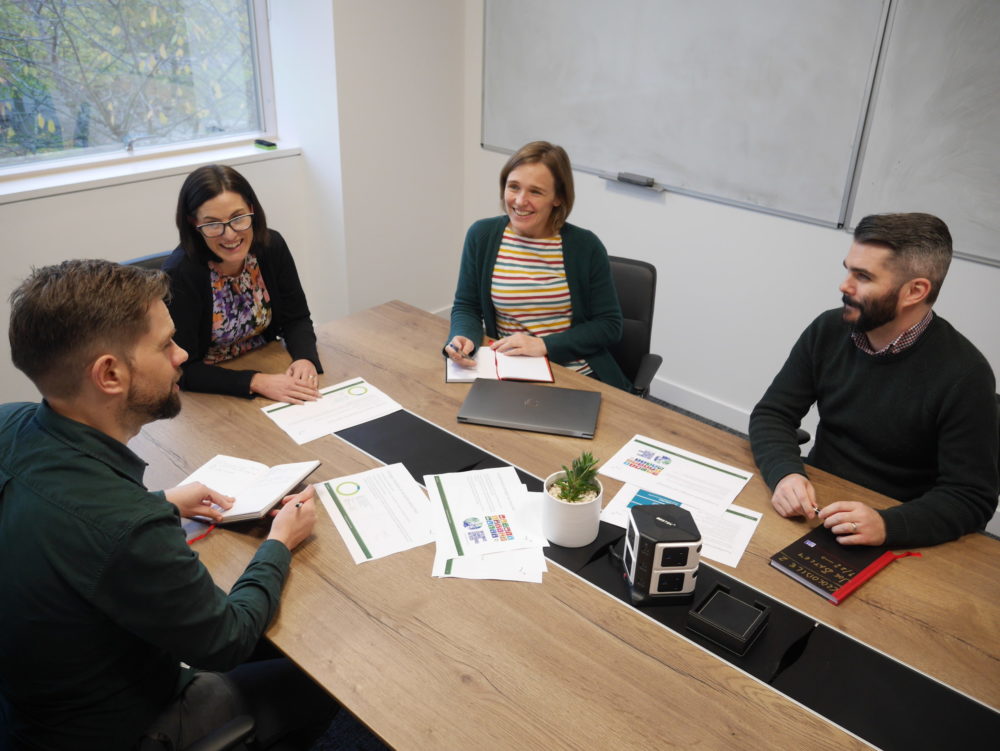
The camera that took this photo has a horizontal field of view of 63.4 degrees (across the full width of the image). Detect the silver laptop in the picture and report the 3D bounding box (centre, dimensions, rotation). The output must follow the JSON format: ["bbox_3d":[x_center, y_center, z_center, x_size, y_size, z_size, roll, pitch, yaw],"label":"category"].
[{"bbox_3d":[0.084,0.084,2.119,0.343,0.019,0.226,6,27,9],"label":"silver laptop"}]

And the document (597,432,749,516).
[{"bbox_3d":[0.408,0.226,1.879,0.297,0.003,0.210,18,31,29],"label":"document"}]

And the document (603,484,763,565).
[{"bbox_3d":[0.386,0.300,1.729,0.297,0.003,0.210,16,30,26],"label":"document"}]

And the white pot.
[{"bbox_3d":[0.148,0.273,1.650,0.117,0.108,0.117,2,27,-1],"label":"white pot"}]

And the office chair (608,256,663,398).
[{"bbox_3d":[0.178,0.100,2.690,0.630,0.950,0.640,12,28,19],"label":"office chair"}]

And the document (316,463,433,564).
[{"bbox_3d":[-0.250,0.283,1.718,0.210,0.003,0.297,-12,30,-25],"label":"document"}]

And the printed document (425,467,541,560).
[{"bbox_3d":[-0.034,0.284,1.730,0.210,0.003,0.297,-5,27,-13],"label":"printed document"}]

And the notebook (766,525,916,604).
[{"bbox_3d":[0.663,0.365,1.606,0.215,0.015,0.148,-18,33,-34],"label":"notebook"}]

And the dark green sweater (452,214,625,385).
[{"bbox_3d":[0.130,-0.164,2.483,0.520,0.600,0.470,11,28,18],"label":"dark green sweater"}]

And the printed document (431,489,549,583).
[{"bbox_3d":[-0.015,0.319,1.664,0.210,0.004,0.297,3,27,2],"label":"printed document"}]

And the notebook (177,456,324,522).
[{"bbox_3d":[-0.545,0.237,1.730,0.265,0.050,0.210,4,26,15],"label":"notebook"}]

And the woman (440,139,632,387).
[{"bbox_3d":[0.120,-0.027,2.522,0.500,1.300,0.700,9,28,13],"label":"woman"}]

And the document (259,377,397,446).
[{"bbox_3d":[-0.434,0.085,2.100,0.297,0.003,0.210,-19,34,-36],"label":"document"}]

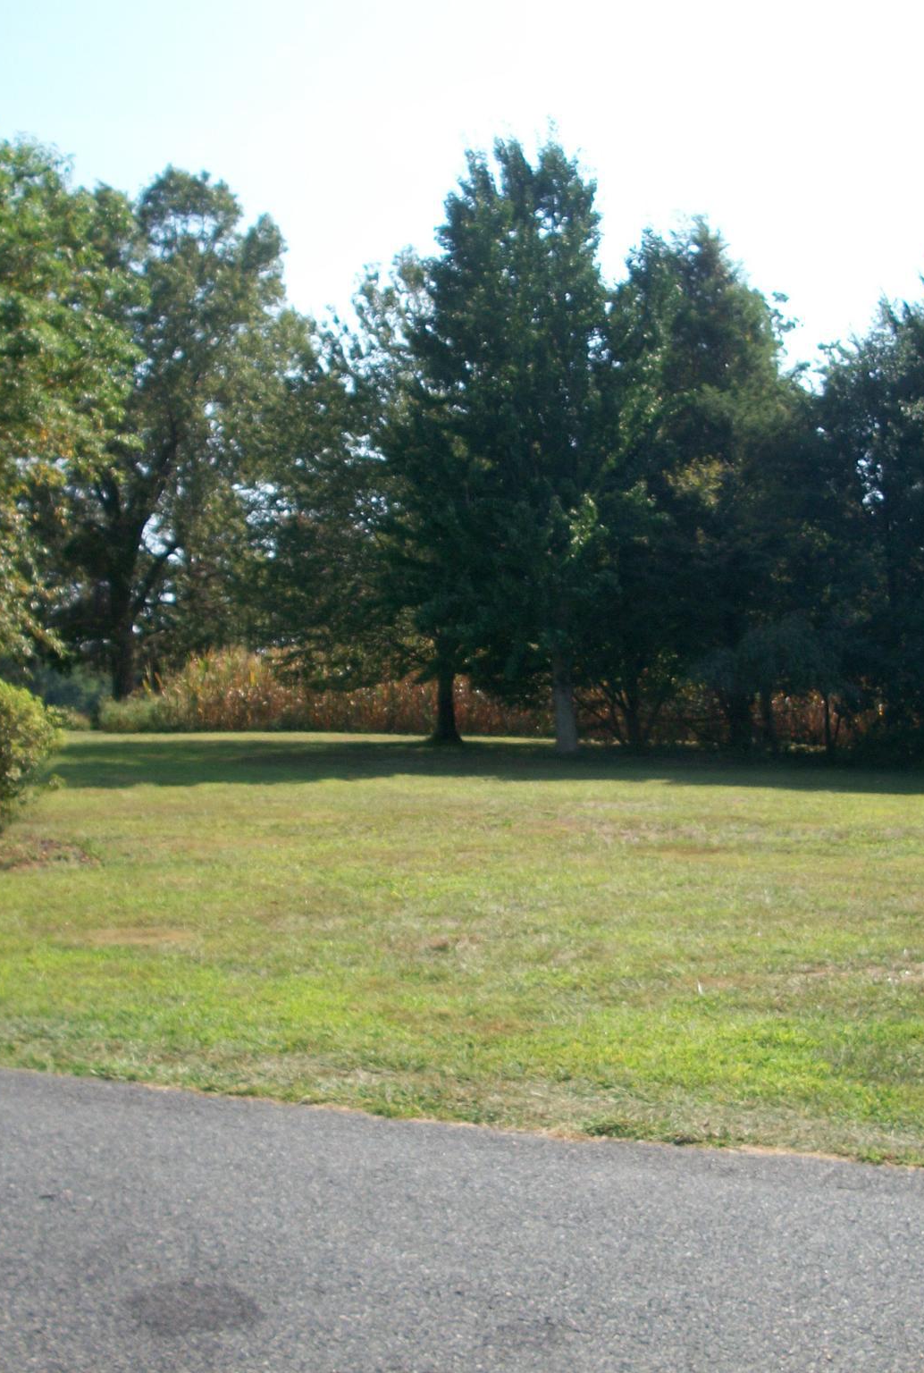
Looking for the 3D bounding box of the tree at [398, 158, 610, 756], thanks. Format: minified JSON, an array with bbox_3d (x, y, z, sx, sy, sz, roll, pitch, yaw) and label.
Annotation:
[{"bbox_3d":[1.033,-5.257,40.500,4.760,13.190,4.800,0,1,0],"label":"tree"}]

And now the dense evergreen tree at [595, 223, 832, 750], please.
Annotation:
[{"bbox_3d":[5.712,-4.543,42.000,5.260,11.760,5.000,0,1,0],"label":"dense evergreen tree"}]

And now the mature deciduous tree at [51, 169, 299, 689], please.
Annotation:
[{"bbox_3d":[-8.762,-7.291,56.000,7.720,16.380,7.300,0,1,0],"label":"mature deciduous tree"}]

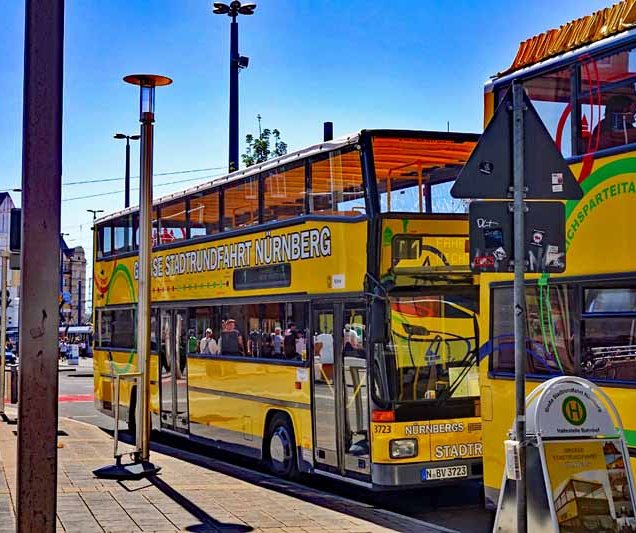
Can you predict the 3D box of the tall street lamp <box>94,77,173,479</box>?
[{"bbox_3d":[-2.104,0.078,13.209,0.800,4.580,0.700,0,-3,0],"label":"tall street lamp"}]

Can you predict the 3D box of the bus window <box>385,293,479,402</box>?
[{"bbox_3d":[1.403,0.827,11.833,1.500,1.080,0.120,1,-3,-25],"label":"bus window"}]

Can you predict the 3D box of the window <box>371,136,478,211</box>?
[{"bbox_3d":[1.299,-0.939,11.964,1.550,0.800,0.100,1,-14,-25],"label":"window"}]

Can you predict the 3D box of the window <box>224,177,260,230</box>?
[{"bbox_3d":[-0.975,-0.788,14.815,0.070,0.600,1.230,1,-3,-25],"label":"window"}]

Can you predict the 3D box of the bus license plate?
[{"bbox_3d":[1.283,2.075,11.601,0.520,0.110,0.020,1,-3,-25],"label":"bus license plate"}]

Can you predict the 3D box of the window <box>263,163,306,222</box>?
[{"bbox_3d":[-0.391,-0.852,13.576,0.070,0.600,1.230,1,-3,-25],"label":"window"}]

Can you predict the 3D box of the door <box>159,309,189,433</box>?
[{"bbox_3d":[-2.128,1.536,17.165,0.090,1.860,1.300,1,-3,-25],"label":"door"}]

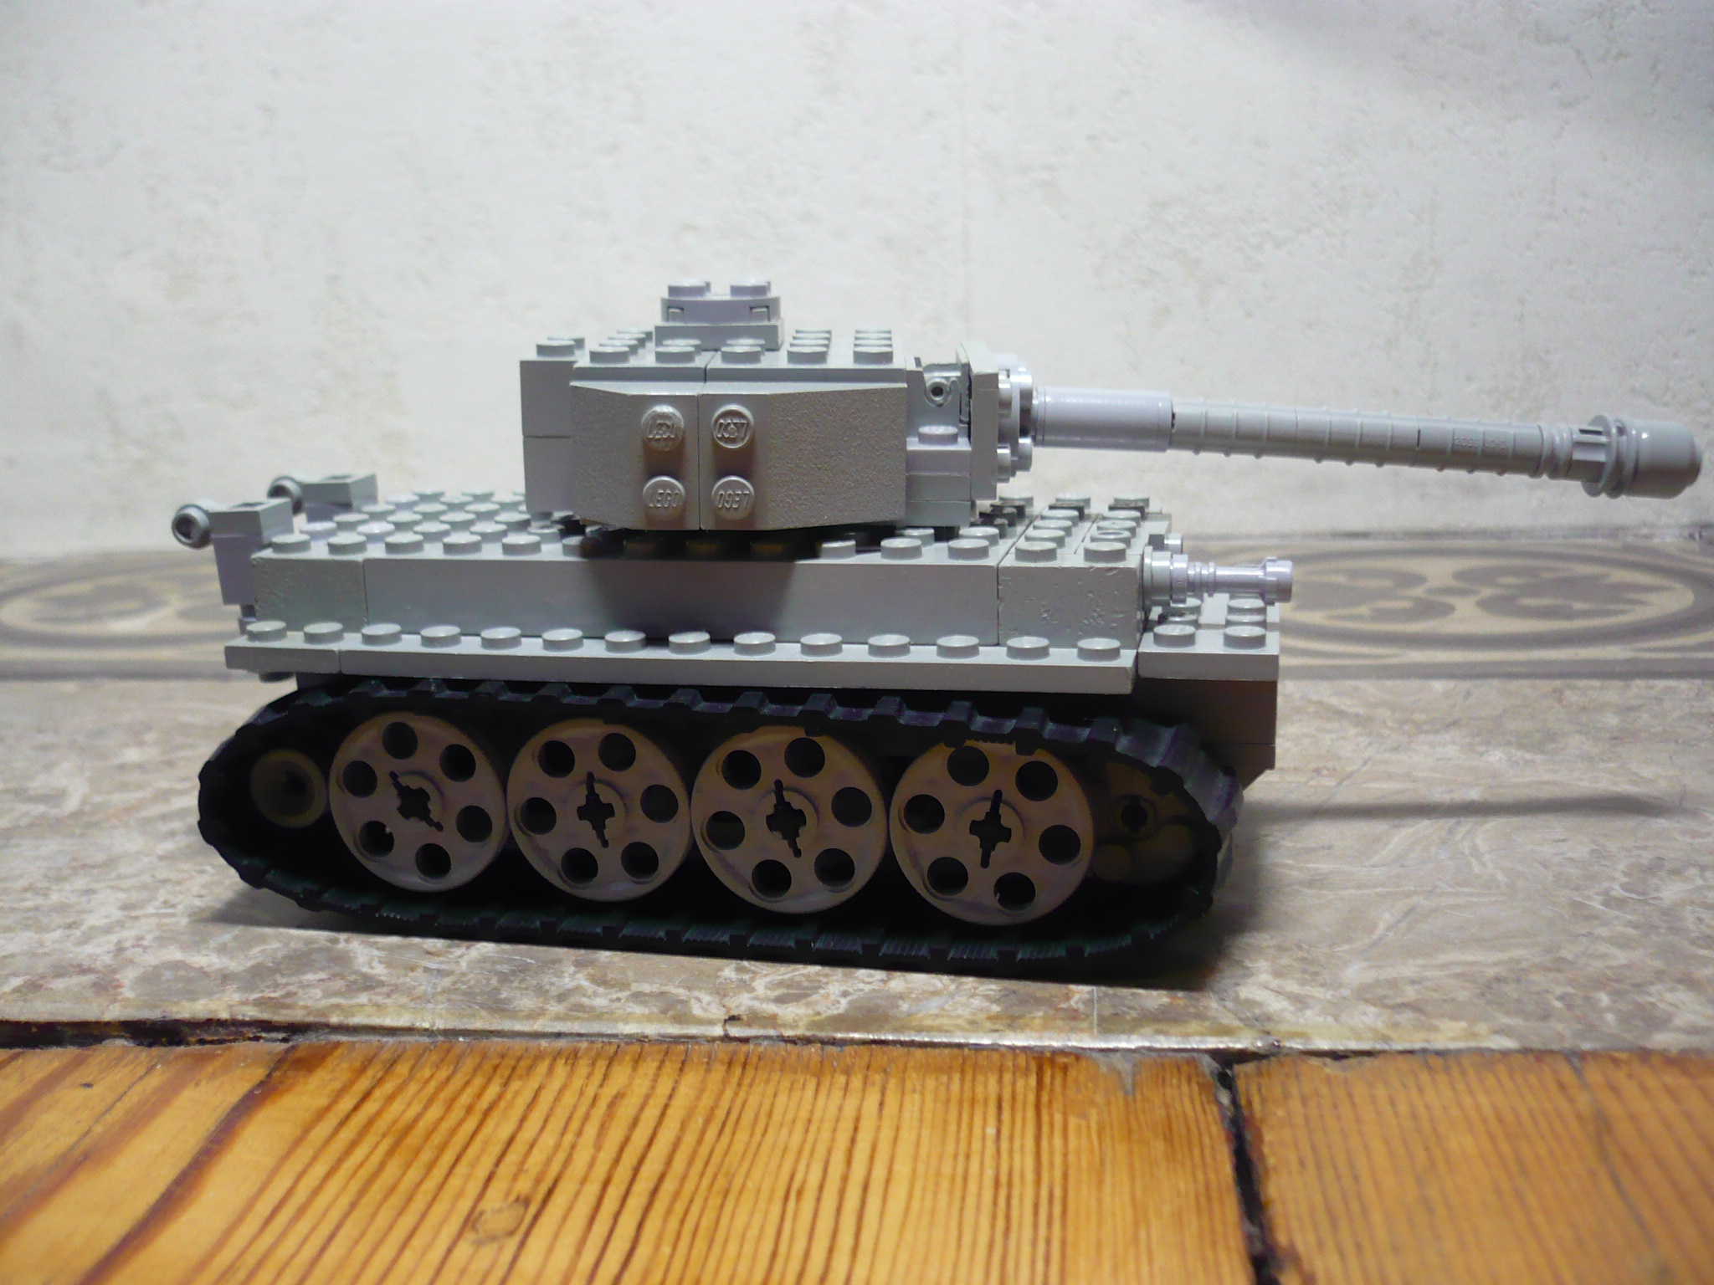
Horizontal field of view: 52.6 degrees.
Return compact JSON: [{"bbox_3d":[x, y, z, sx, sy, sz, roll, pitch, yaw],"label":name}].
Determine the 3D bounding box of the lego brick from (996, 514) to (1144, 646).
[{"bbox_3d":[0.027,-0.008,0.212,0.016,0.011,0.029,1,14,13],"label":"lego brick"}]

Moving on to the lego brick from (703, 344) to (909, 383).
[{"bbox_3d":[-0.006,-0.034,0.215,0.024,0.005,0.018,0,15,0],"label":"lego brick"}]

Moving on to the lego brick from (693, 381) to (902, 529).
[{"bbox_3d":[-0.006,-0.022,0.204,0.024,0.016,0.011,0,15,0],"label":"lego brick"}]

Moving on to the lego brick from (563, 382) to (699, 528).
[{"bbox_3d":[-0.026,-0.022,0.204,0.016,0.016,0.011,0,15,0],"label":"lego brick"}]

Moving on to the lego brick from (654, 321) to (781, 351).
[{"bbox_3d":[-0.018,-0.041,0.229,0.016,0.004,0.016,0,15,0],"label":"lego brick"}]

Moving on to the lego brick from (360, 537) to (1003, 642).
[{"bbox_3d":[-0.022,-0.007,0.213,0.080,0.011,0.008,1,14,13],"label":"lego brick"}]

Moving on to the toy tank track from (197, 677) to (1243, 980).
[{"bbox_3d":[-0.019,0.019,0.215,0.131,0.033,0.016,1,14,13],"label":"toy tank track"}]

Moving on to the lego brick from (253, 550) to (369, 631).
[{"bbox_3d":[-0.069,-0.007,0.223,0.016,0.011,0.008,1,14,13],"label":"lego brick"}]

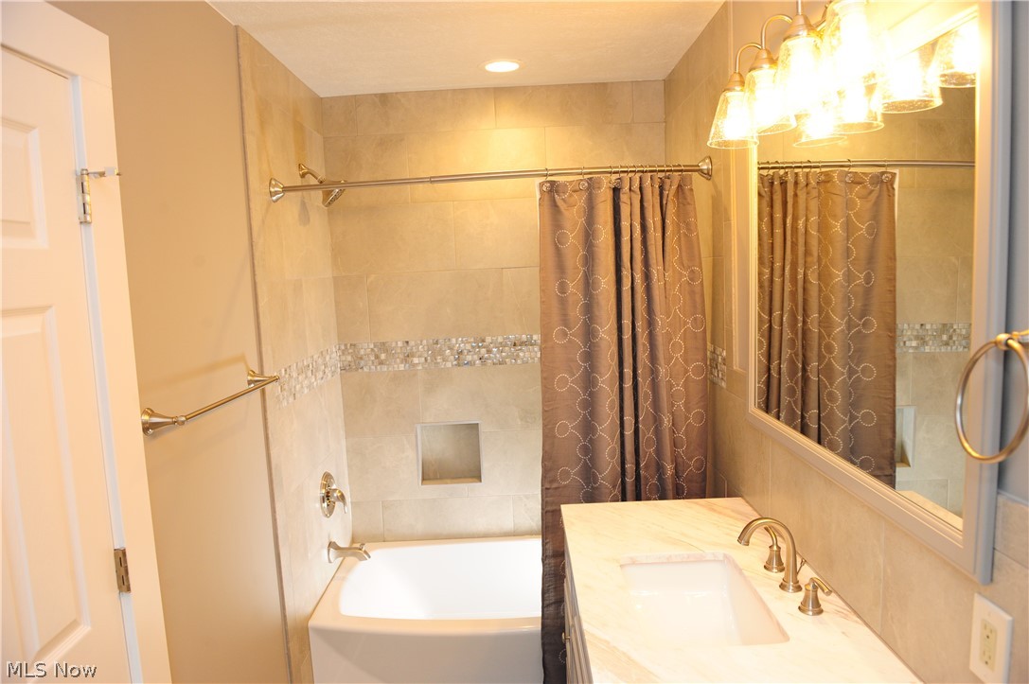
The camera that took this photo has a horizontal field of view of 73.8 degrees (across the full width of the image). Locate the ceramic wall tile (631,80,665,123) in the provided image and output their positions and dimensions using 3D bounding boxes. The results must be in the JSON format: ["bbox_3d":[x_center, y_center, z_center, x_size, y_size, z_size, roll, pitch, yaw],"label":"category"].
[{"bbox_3d":[0.594,-1.058,3.018,0.138,0.173,0.010,-3,6,1],"label":"ceramic wall tile"}]

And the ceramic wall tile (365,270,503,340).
[{"bbox_3d":[-0.355,-0.165,3.117,0.612,0.308,0.010,-3,6,1],"label":"ceramic wall tile"}]

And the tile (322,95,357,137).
[{"bbox_3d":[-0.769,-0.991,3.016,0.148,0.169,0.010,-3,6,1],"label":"tile"}]

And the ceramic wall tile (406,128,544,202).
[{"bbox_3d":[-0.162,-0.785,3.051,0.612,0.307,0.010,-3,6,1],"label":"ceramic wall tile"}]

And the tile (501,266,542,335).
[{"bbox_3d":[0.257,-0.190,3.090,0.604,0.305,0.010,-3,6,1],"label":"tile"}]

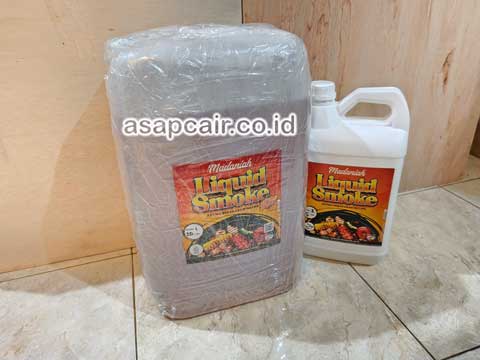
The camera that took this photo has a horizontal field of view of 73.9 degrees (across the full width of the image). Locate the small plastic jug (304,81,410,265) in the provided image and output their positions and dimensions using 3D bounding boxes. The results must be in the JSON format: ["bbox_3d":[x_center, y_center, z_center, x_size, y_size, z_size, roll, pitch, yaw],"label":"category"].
[{"bbox_3d":[0.202,-0.018,0.611,0.183,0.320,0.130,6,26,18],"label":"small plastic jug"}]

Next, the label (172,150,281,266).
[{"bbox_3d":[-0.010,0.040,0.448,0.148,0.154,0.005,-10,26,-15],"label":"label"}]

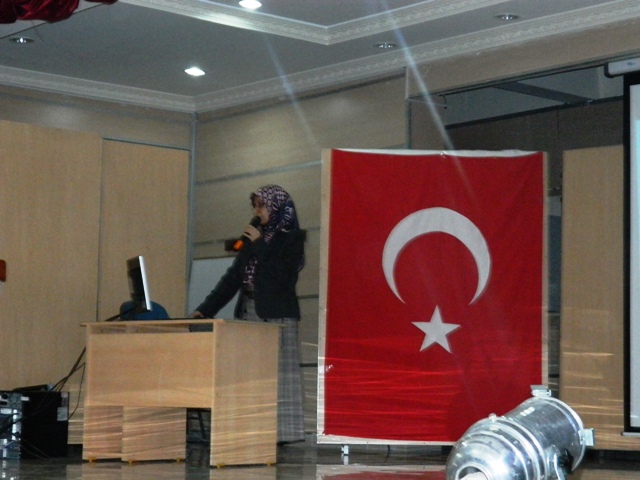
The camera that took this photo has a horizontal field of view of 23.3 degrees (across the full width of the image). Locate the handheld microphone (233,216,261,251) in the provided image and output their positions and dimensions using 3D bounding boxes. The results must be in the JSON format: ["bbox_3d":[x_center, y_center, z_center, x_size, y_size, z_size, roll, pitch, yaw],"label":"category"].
[{"bbox_3d":[-0.422,-0.035,9.030,0.052,0.245,0.052,42,-12,-18],"label":"handheld microphone"}]

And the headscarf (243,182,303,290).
[{"bbox_3d":[-0.273,-0.021,9.100,0.330,0.585,0.270,3,-6,-22],"label":"headscarf"}]

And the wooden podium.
[{"bbox_3d":[-0.749,0.830,8.445,0.973,0.759,0.588,-3,-7,34],"label":"wooden podium"}]

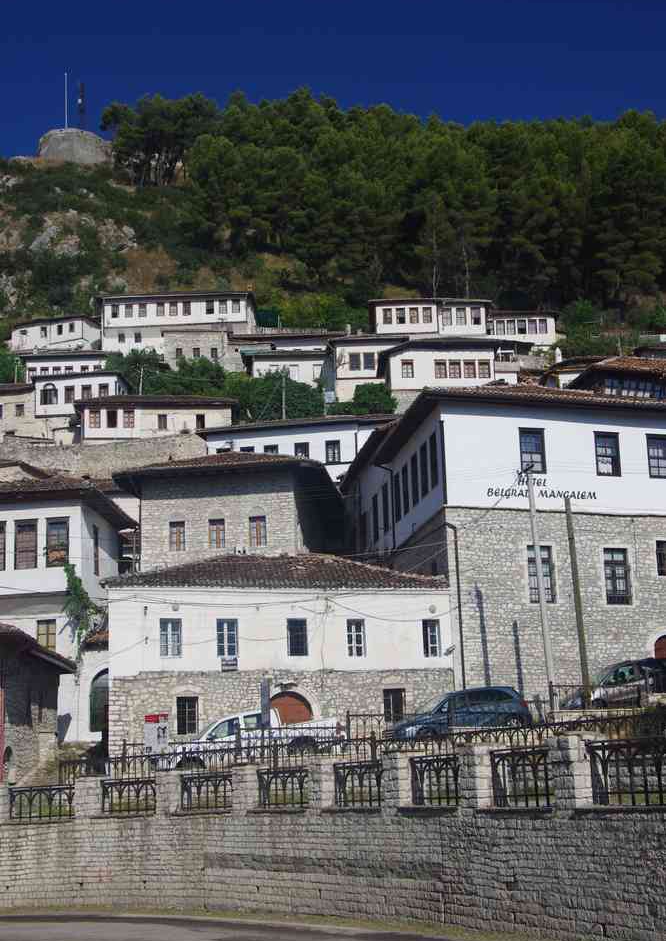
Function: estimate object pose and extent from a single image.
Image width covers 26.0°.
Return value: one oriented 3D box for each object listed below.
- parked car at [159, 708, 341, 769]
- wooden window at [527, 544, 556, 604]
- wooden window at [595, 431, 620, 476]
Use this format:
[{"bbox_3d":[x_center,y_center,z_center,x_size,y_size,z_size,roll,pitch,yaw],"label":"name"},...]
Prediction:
[{"bbox_3d":[-2.186,7.362,38.700,5.100,1.780,1.800,-9,-11,-10],"label":"parked car"},{"bbox_3d":[7.056,3.531,48.869,0.930,1.940,0.150,3,-13,-19],"label":"wooden window"},{"bbox_3d":[9.672,-0.577,50.798,0.970,1.600,0.150,3,-13,-19],"label":"wooden window"}]

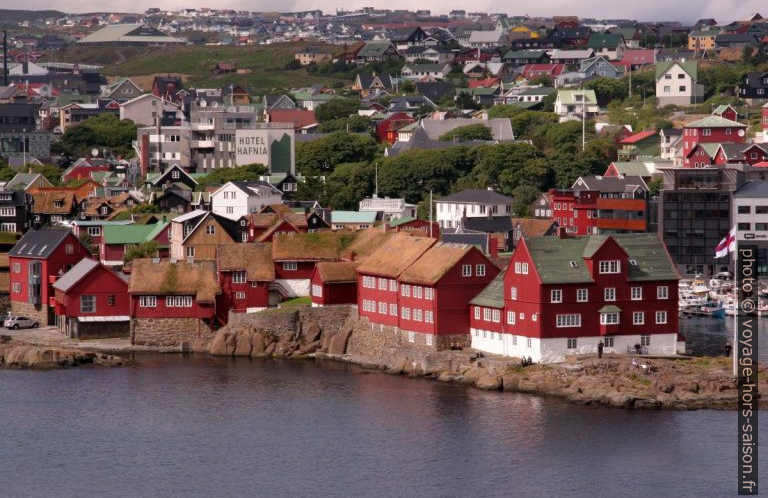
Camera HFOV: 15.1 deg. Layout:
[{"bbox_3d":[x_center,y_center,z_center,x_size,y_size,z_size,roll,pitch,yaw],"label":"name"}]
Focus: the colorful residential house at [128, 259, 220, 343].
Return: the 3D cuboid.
[{"bbox_3d":[-25.442,6.407,354.672,10.700,9.800,8.000,0,3,1],"label":"colorful residential house"}]

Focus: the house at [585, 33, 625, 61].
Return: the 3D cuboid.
[{"bbox_3d":[71.710,-64.942,935.000,9.800,8.800,8.300,1,3,20],"label":"house"}]

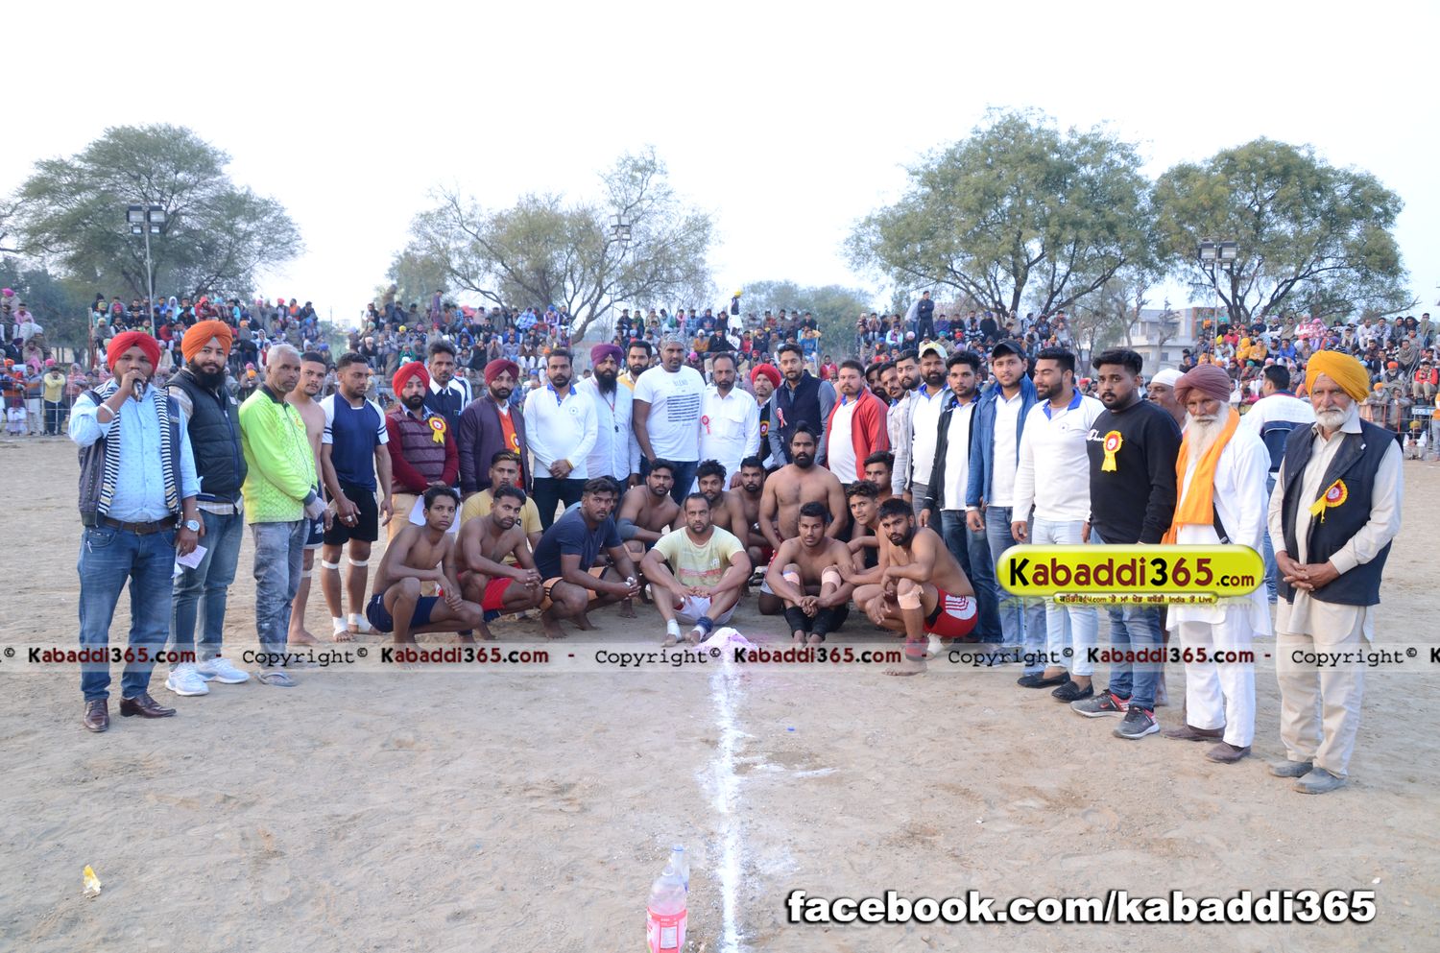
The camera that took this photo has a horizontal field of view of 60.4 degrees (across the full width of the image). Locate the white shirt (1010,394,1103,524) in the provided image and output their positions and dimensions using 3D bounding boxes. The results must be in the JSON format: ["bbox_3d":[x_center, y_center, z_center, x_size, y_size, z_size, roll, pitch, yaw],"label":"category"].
[{"bbox_3d":[1.735,-0.104,6.330,0.470,0.670,0.280,3,6,30],"label":"white shirt"}]

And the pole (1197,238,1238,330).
[{"bbox_3d":[11.655,-3.223,29.000,0.880,4.720,0.350,1,5,6],"label":"pole"}]

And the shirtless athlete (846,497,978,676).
[{"bbox_3d":[1.106,0.594,7.044,0.720,0.949,0.600,-2,5,-35],"label":"shirtless athlete"}]

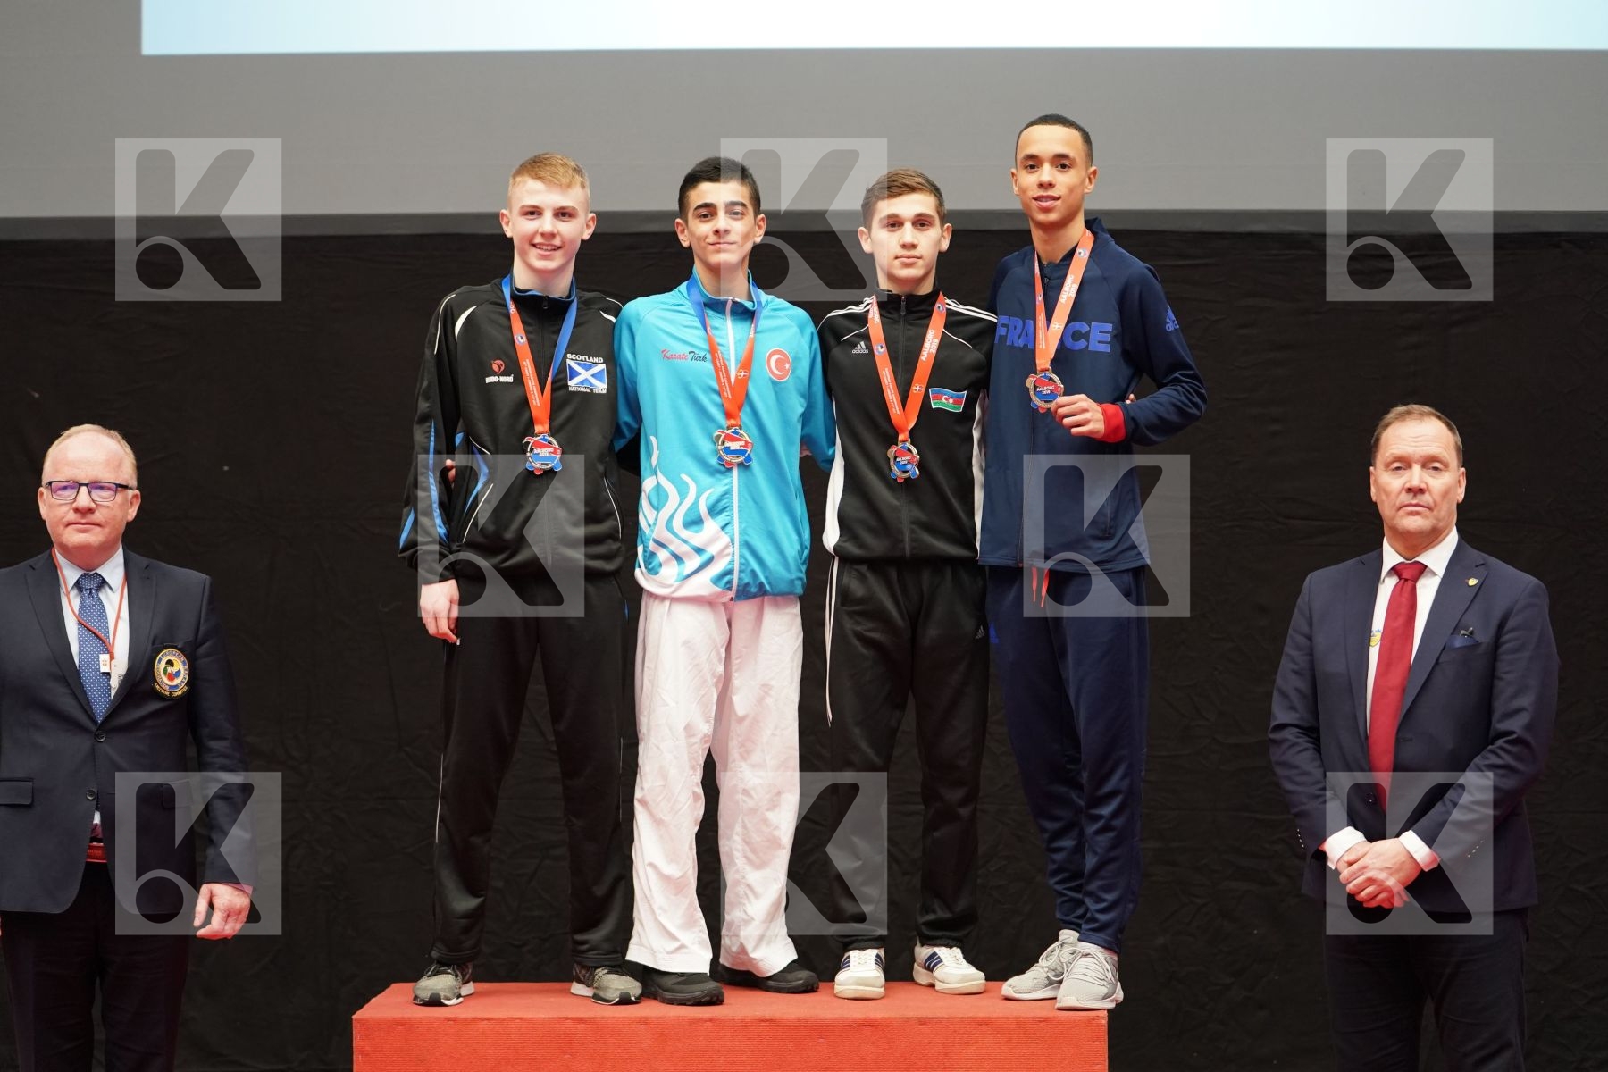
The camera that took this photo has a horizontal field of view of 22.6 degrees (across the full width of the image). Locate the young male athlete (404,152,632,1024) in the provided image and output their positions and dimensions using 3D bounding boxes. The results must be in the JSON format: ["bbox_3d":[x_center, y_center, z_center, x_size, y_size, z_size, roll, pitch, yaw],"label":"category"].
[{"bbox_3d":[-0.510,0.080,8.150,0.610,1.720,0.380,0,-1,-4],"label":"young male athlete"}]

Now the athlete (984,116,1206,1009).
[{"bbox_3d":[0.525,0.043,8.150,0.590,1.790,0.440,-1,-1,25],"label":"athlete"}]

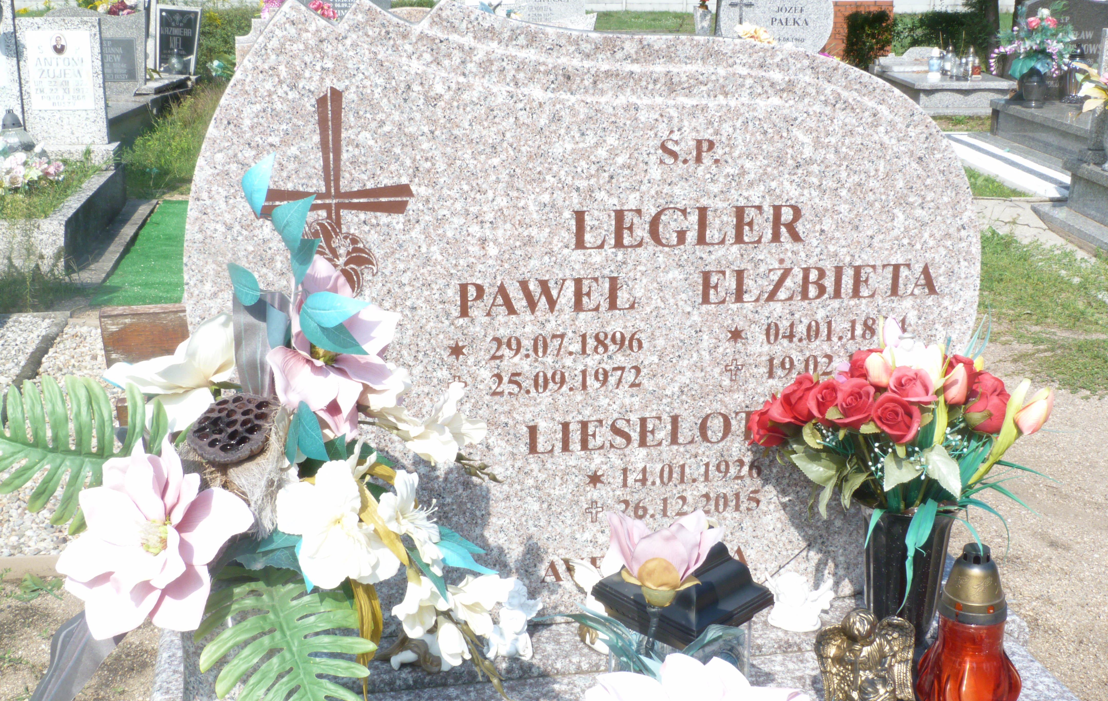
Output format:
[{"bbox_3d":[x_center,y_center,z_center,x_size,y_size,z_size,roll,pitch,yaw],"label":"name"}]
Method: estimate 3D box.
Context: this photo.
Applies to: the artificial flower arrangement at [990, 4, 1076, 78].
[{"bbox_3d":[2.921,-1.897,8.195,0.510,0.440,0.400,2,16,8],"label":"artificial flower arrangement"}]

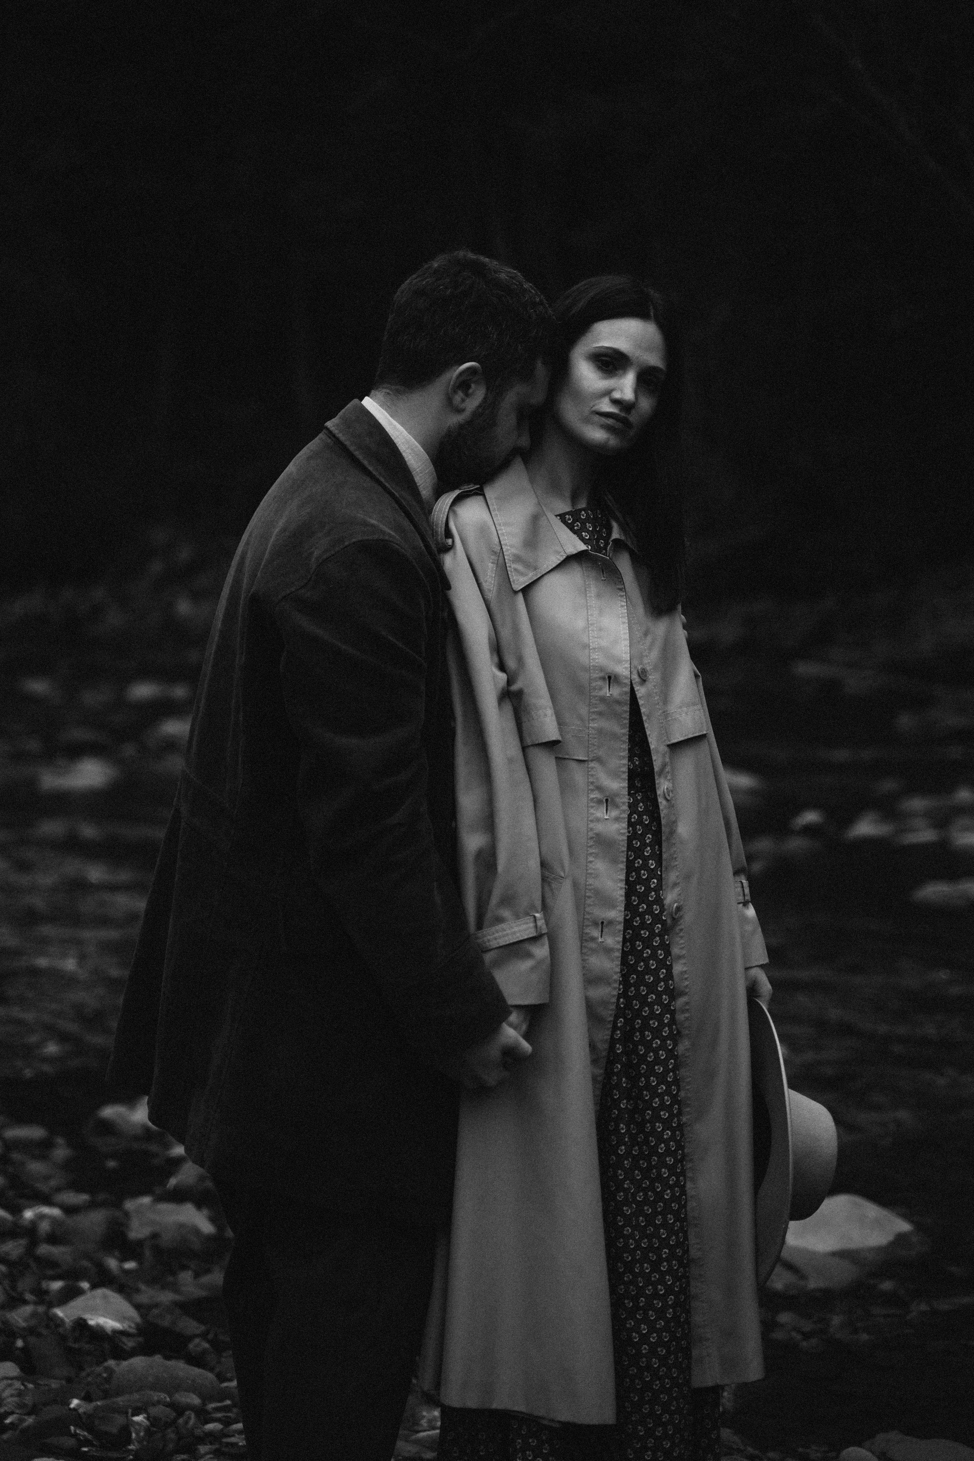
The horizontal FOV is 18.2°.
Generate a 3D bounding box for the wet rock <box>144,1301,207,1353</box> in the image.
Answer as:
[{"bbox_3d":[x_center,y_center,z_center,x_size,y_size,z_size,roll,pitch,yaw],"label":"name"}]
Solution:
[{"bbox_3d":[-0.526,1.006,5.130,0.108,0.058,0.090,0,5,0],"label":"wet rock"}]

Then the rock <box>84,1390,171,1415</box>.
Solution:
[{"bbox_3d":[-0.562,1.051,4.760,0.132,0.030,0.060,0,5,0],"label":"rock"}]

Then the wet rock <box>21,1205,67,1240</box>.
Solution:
[{"bbox_3d":[-0.849,0.945,5.830,0.088,0.060,0.070,0,4,0],"label":"wet rock"}]

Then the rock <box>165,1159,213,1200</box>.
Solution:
[{"bbox_3d":[-0.604,0.923,6.250,0.115,0.065,0.100,0,5,0],"label":"rock"}]

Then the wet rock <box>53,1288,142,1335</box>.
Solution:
[{"bbox_3d":[-0.663,0.988,5.170,0.152,0.075,0.110,0,4,0],"label":"wet rock"}]

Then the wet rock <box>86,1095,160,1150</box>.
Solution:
[{"bbox_3d":[-0.812,0.884,6.850,0.180,0.090,0.140,0,5,0],"label":"wet rock"}]

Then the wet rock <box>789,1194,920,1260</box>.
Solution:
[{"bbox_3d":[0.668,0.926,5.650,0.260,0.120,0.190,0,4,0],"label":"wet rock"}]

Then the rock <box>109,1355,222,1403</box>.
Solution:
[{"bbox_3d":[-0.511,1.031,4.830,0.182,0.080,0.135,0,4,0],"label":"rock"}]

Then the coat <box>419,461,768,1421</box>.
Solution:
[{"bbox_3d":[0.140,0.266,4.000,0.480,1.230,0.370,-2,5,-27],"label":"coat"}]

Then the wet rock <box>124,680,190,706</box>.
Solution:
[{"bbox_3d":[-2.057,-0.232,19.000,0.440,0.140,0.320,0,5,0],"label":"wet rock"}]

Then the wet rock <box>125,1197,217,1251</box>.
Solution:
[{"bbox_3d":[-0.611,0.952,5.870,0.178,0.075,0.130,0,5,0],"label":"wet rock"}]

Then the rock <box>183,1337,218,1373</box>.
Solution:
[{"bbox_3d":[-0.463,1.013,4.930,0.060,0.055,0.055,0,4,0],"label":"rock"}]

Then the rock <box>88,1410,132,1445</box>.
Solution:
[{"bbox_3d":[-0.572,1.058,4.620,0.066,0.040,0.055,0,5,0],"label":"rock"}]

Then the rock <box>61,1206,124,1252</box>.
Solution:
[{"bbox_3d":[-0.745,0.942,5.750,0.120,0.080,0.100,0,4,0],"label":"rock"}]

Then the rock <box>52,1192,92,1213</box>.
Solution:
[{"bbox_3d":[-0.816,0.928,5.980,0.079,0.038,0.060,0,4,0],"label":"rock"}]

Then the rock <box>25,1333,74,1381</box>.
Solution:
[{"bbox_3d":[-0.711,1.017,4.950,0.078,0.055,0.072,0,5,0],"label":"rock"}]

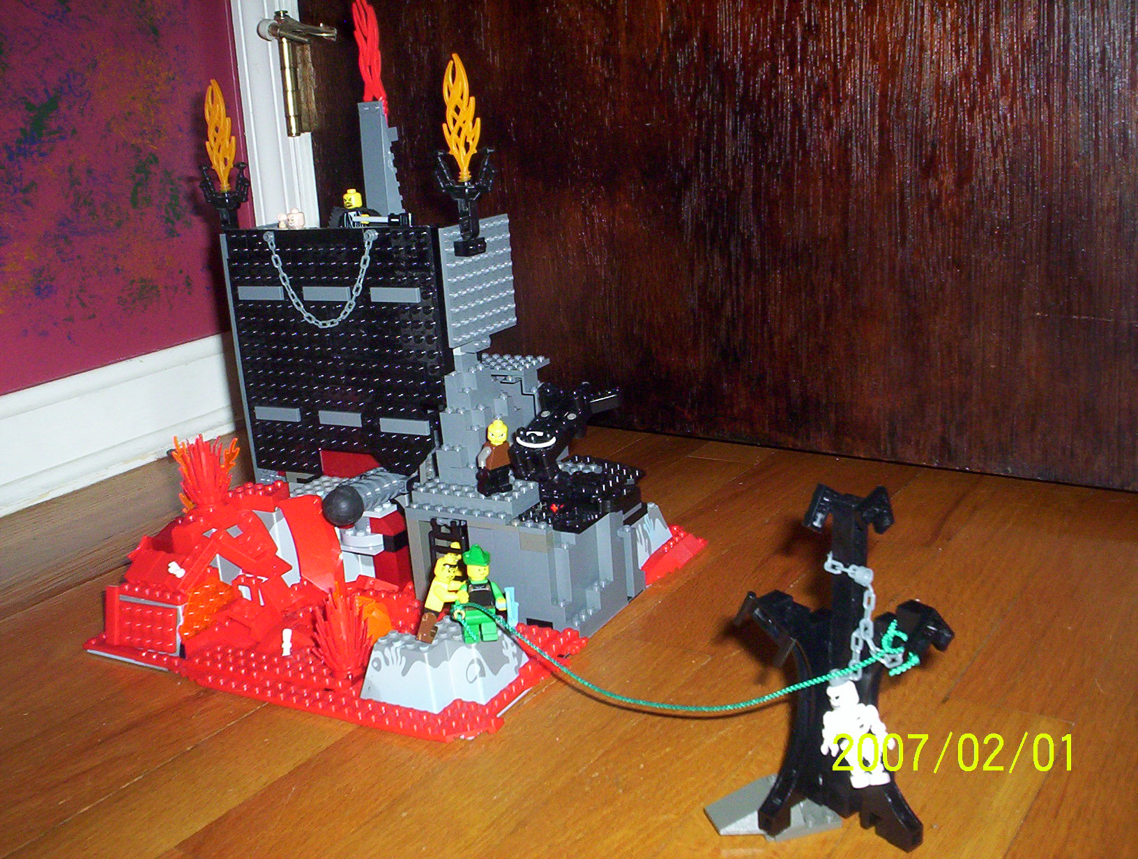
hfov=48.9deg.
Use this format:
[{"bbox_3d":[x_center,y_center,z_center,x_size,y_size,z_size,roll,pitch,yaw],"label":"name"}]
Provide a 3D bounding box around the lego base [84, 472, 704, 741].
[{"bbox_3d":[-0.097,0.062,0.724,0.266,0.078,0.278,4,17,29],"label":"lego base"}]

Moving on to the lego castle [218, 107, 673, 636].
[{"bbox_3d":[-0.073,-0.048,0.728,0.232,0.282,0.156,4,17,29],"label":"lego castle"}]

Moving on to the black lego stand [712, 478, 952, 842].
[{"bbox_3d":[0.095,0.086,0.463,0.088,0.138,0.060,1,16,18],"label":"black lego stand"}]

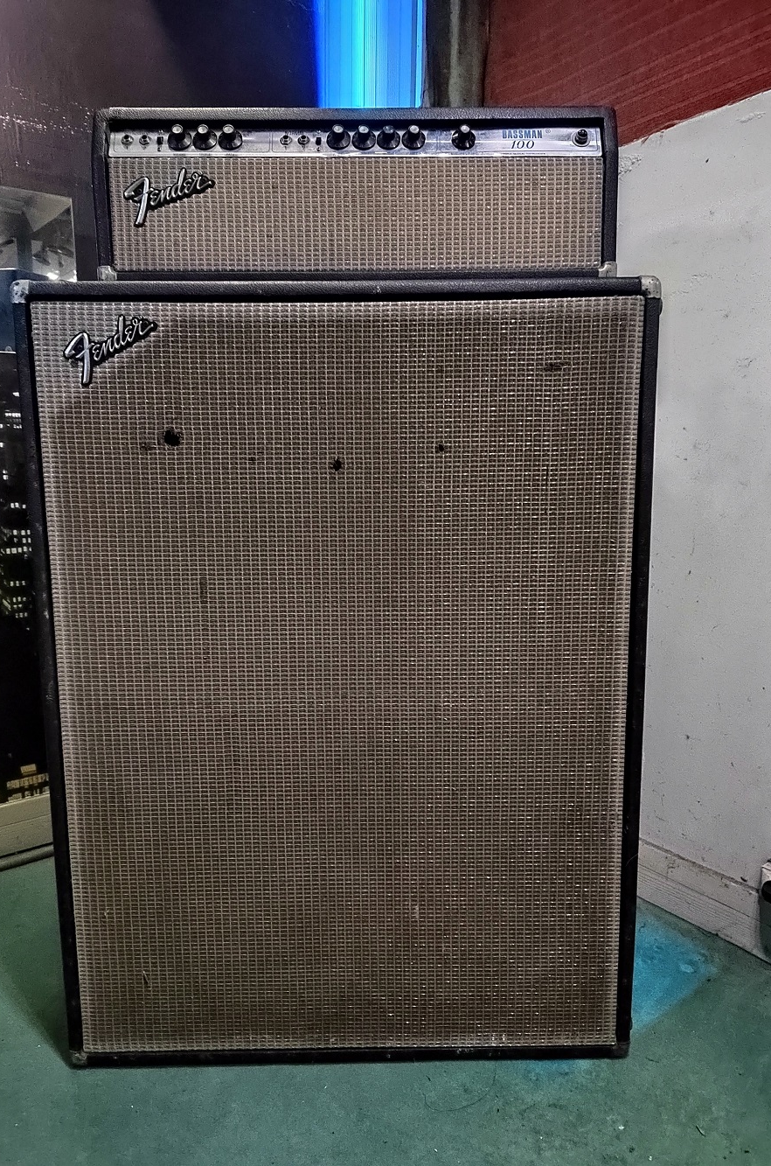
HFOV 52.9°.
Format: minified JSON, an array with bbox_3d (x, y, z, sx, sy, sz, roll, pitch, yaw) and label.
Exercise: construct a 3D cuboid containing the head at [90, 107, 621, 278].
[{"bbox_3d":[-0.035,-0.486,1.056,0.630,0.215,0.250,-1,8,0],"label":"head"}]

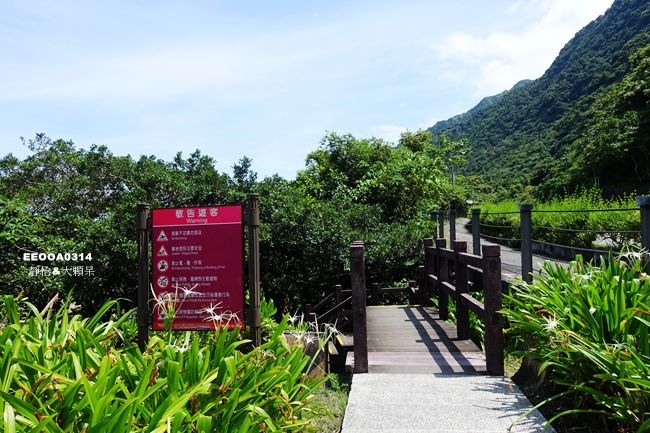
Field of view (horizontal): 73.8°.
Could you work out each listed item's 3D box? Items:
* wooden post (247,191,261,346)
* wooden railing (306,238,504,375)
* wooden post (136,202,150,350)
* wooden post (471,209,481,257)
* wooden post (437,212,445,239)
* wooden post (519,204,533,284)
[{"bbox_3d":[-0.672,0.579,4.128,0.115,1.570,0.115,-1,-2,9],"label":"wooden post"},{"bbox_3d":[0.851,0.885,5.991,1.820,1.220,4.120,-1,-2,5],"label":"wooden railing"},{"bbox_3d":[-1.803,0.650,4.298,0.115,1.550,0.115,-1,-2,9],"label":"wooden post"},{"bbox_3d":[2.788,0.398,7.985,0.150,1.070,0.150,-1,-2,5],"label":"wooden post"},{"bbox_3d":[3.182,0.412,11.785,0.150,1.070,0.150,-1,-2,5],"label":"wooden post"},{"bbox_3d":[2.594,0.367,5.585,0.150,1.070,0.150,-1,-2,5],"label":"wooden post"}]

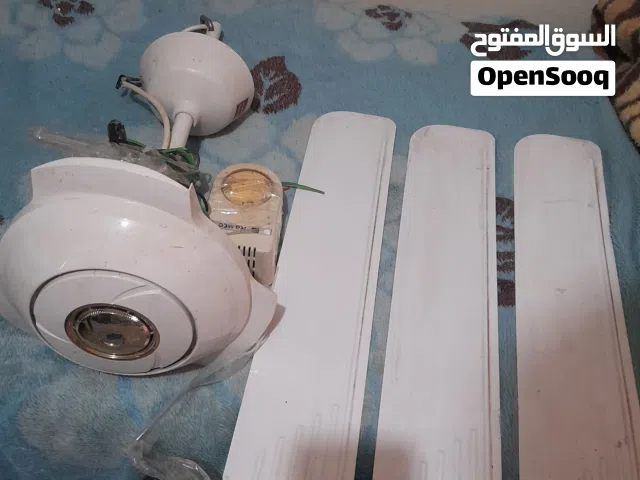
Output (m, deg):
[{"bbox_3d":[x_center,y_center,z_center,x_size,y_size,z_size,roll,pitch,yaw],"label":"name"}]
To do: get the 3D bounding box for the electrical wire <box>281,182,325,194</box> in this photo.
[{"bbox_3d":[-0.023,-0.072,0.641,0.064,0.007,0.009,12,57,8],"label":"electrical wire"}]

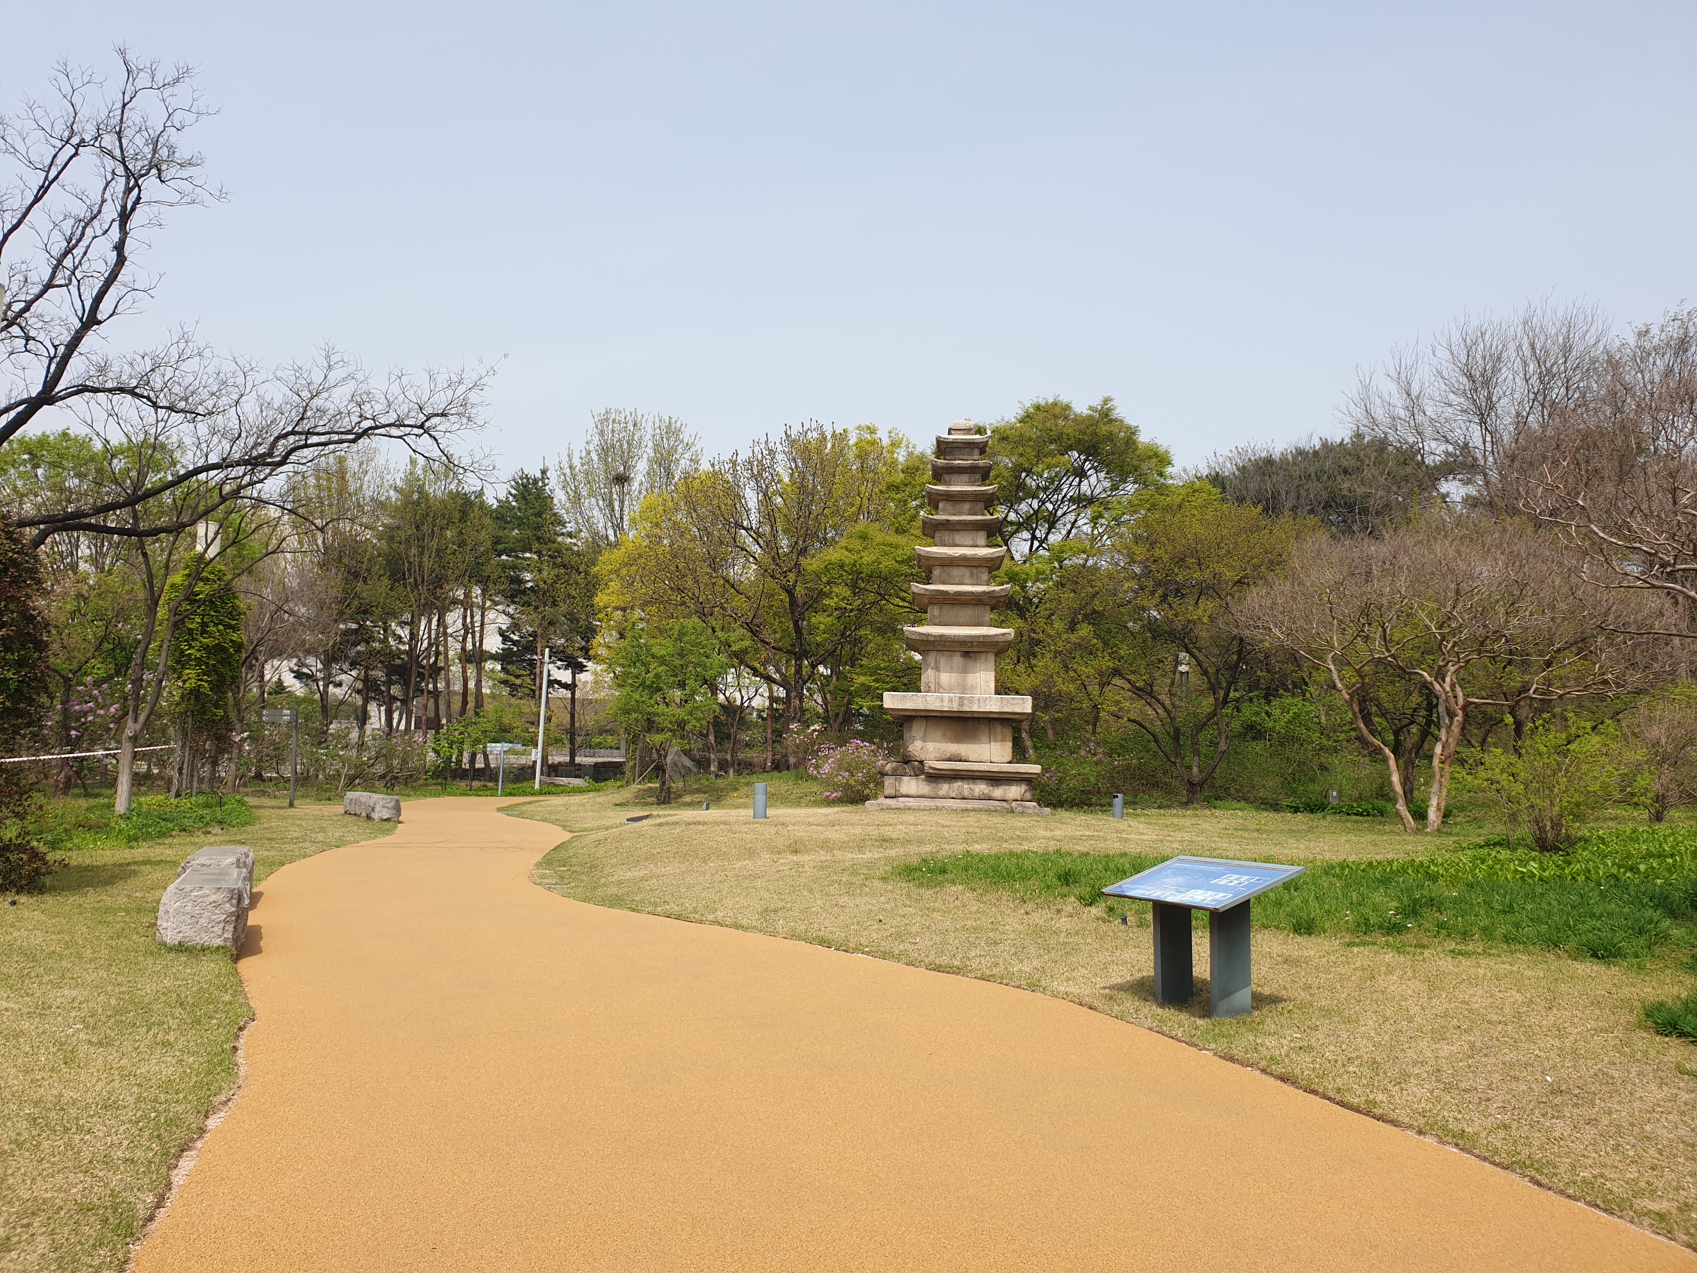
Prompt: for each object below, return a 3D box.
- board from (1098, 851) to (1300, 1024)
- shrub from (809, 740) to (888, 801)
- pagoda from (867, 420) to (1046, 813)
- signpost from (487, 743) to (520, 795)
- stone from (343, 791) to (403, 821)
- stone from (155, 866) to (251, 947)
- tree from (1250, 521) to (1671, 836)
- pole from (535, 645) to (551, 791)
[{"bbox_3d":[2.133,1.817,7.753,0.679,0.892,1.056,4,-6,-27],"label":"board"},{"bbox_3d":[0.114,2.895,27.650,2.040,1.381,1.800,1,-6,0],"label":"shrub"},{"bbox_3d":[2.125,-0.488,24.666,3.300,7.540,3.300,1,-6,4],"label":"pagoda"},{"bbox_3d":[-13.219,5.091,48.714,1.243,2.067,0.300,1,-6,0],"label":"signpost"},{"bbox_3d":[-9.600,3.431,25.703,1.500,0.510,0.580,-4,-8,44],"label":"stone"},{"bbox_3d":[-5.040,2.131,10.062,0.620,0.450,1.500,3,-6,-23],"label":"stone"},{"bbox_3d":[11.383,0.671,24.066,7.500,5.955,6.900,-2,-6,25],"label":"tree"},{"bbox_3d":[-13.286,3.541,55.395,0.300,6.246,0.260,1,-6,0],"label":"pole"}]

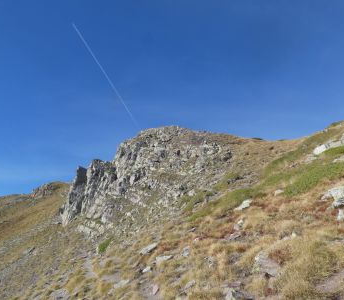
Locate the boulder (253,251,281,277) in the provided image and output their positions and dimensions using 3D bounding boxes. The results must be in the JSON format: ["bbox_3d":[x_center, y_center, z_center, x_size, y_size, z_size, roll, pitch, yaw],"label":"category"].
[{"bbox_3d":[1.908,2.312,5.600,0.548,0.346,0.411,0,-7,0],"label":"boulder"}]

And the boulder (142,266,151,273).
[{"bbox_3d":[-0.754,3.534,8.200,0.240,0.160,0.200,0,-11,0],"label":"boulder"}]

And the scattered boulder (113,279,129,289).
[{"bbox_3d":[-1.263,3.274,6.800,0.381,0.140,0.285,0,-7,0],"label":"scattered boulder"}]

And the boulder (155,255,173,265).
[{"bbox_3d":[-0.239,3.080,7.800,0.491,0.171,0.368,0,-7,0],"label":"boulder"}]

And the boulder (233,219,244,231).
[{"bbox_3d":[2.230,2.499,9.300,0.390,0.341,0.293,0,-7,0],"label":"boulder"}]

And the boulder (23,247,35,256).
[{"bbox_3d":[-12.420,8.785,24.000,1.050,0.800,0.900,0,-11,0],"label":"boulder"}]

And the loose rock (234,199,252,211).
[{"bbox_3d":[3.352,2.555,13.000,0.819,0.490,0.614,0,-7,0],"label":"loose rock"}]

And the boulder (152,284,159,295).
[{"bbox_3d":[-0.369,3.119,6.200,0.140,0.190,0.140,0,-11,0],"label":"boulder"}]

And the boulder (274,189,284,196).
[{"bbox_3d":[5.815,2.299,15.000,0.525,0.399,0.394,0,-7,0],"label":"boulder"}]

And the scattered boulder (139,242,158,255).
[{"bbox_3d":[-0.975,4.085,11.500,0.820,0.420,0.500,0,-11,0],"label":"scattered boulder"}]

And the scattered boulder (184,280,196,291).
[{"bbox_3d":[0.354,2.590,5.300,0.222,0.123,0.167,0,-7,0],"label":"scattered boulder"}]

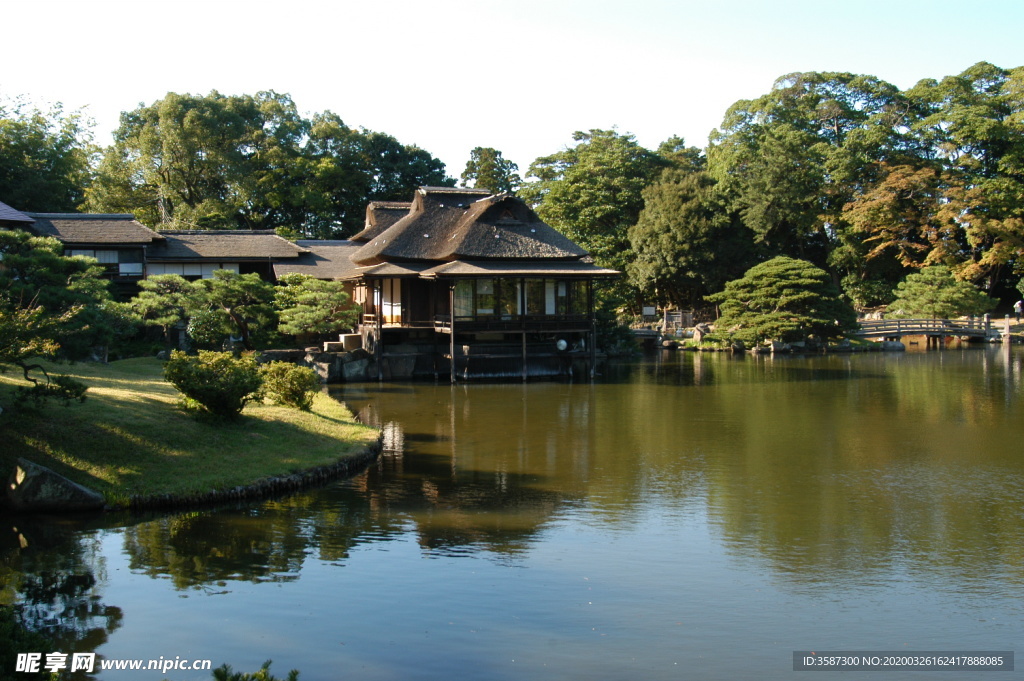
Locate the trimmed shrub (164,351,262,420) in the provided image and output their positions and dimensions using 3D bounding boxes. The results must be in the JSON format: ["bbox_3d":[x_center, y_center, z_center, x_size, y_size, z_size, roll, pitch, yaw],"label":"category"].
[{"bbox_3d":[-6.535,0.974,22.400,2.100,1.450,1.900,-1,2,-17],"label":"trimmed shrub"}]

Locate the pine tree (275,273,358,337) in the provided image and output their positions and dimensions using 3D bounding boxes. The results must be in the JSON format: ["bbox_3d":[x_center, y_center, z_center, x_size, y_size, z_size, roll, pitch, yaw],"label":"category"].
[{"bbox_3d":[-7.889,-1.298,41.500,3.500,2.900,3.200,-1,2,-11],"label":"pine tree"}]

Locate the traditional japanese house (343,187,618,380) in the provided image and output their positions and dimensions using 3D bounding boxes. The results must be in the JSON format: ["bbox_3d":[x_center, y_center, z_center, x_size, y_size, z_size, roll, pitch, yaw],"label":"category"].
[{"bbox_3d":[-2.302,-2.684,43.610,9.450,8.250,11.000,-1,2,-19],"label":"traditional japanese house"}]

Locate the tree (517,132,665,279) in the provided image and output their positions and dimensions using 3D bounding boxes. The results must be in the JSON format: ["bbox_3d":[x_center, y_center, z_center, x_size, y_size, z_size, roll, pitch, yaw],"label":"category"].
[{"bbox_3d":[7.487,-11.024,94.000,13.200,16.500,12.500,-1,2,0],"label":"tree"}]

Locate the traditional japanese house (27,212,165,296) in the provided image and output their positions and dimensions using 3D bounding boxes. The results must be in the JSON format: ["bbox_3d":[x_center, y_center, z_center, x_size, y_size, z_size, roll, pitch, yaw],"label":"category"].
[{"bbox_3d":[-19.060,-3.689,46.600,6.200,4.300,5.000,-1,2,-18],"label":"traditional japanese house"}]

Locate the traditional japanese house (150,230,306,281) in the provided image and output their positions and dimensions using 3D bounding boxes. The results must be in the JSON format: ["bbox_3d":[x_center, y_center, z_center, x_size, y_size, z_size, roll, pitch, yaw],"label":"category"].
[{"bbox_3d":[-13.335,-3.399,48.300,7.200,3.700,5.000,-1,2,-18],"label":"traditional japanese house"}]

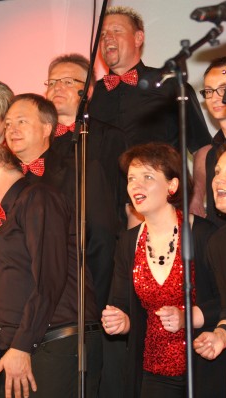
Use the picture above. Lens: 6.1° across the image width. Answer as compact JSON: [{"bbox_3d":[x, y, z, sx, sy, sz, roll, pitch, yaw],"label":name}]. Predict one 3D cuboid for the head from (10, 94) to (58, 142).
[{"bbox_3d":[-0.299,-0.288,7.900,0.170,0.235,0.210,-4,-8,40],"label":"head"}]

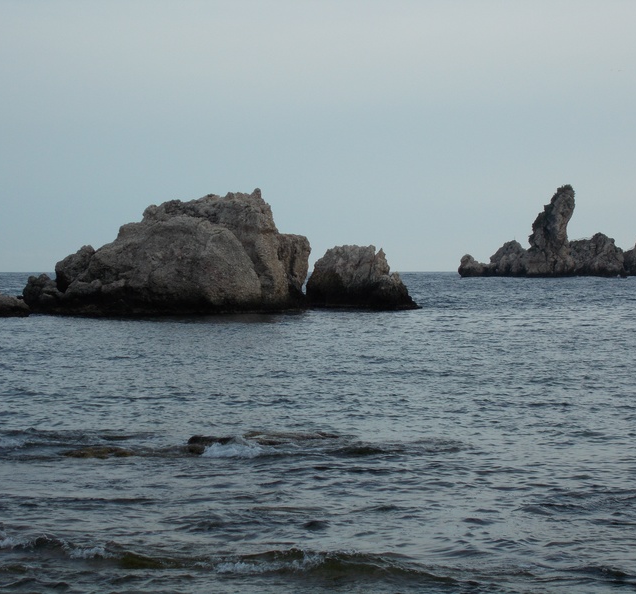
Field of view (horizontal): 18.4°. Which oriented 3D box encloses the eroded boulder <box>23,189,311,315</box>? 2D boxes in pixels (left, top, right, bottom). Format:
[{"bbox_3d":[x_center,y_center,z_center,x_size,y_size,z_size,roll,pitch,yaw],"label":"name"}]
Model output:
[{"bbox_3d":[-7.400,-2.250,96.500,14.000,6.100,9.000,0,1,0],"label":"eroded boulder"}]

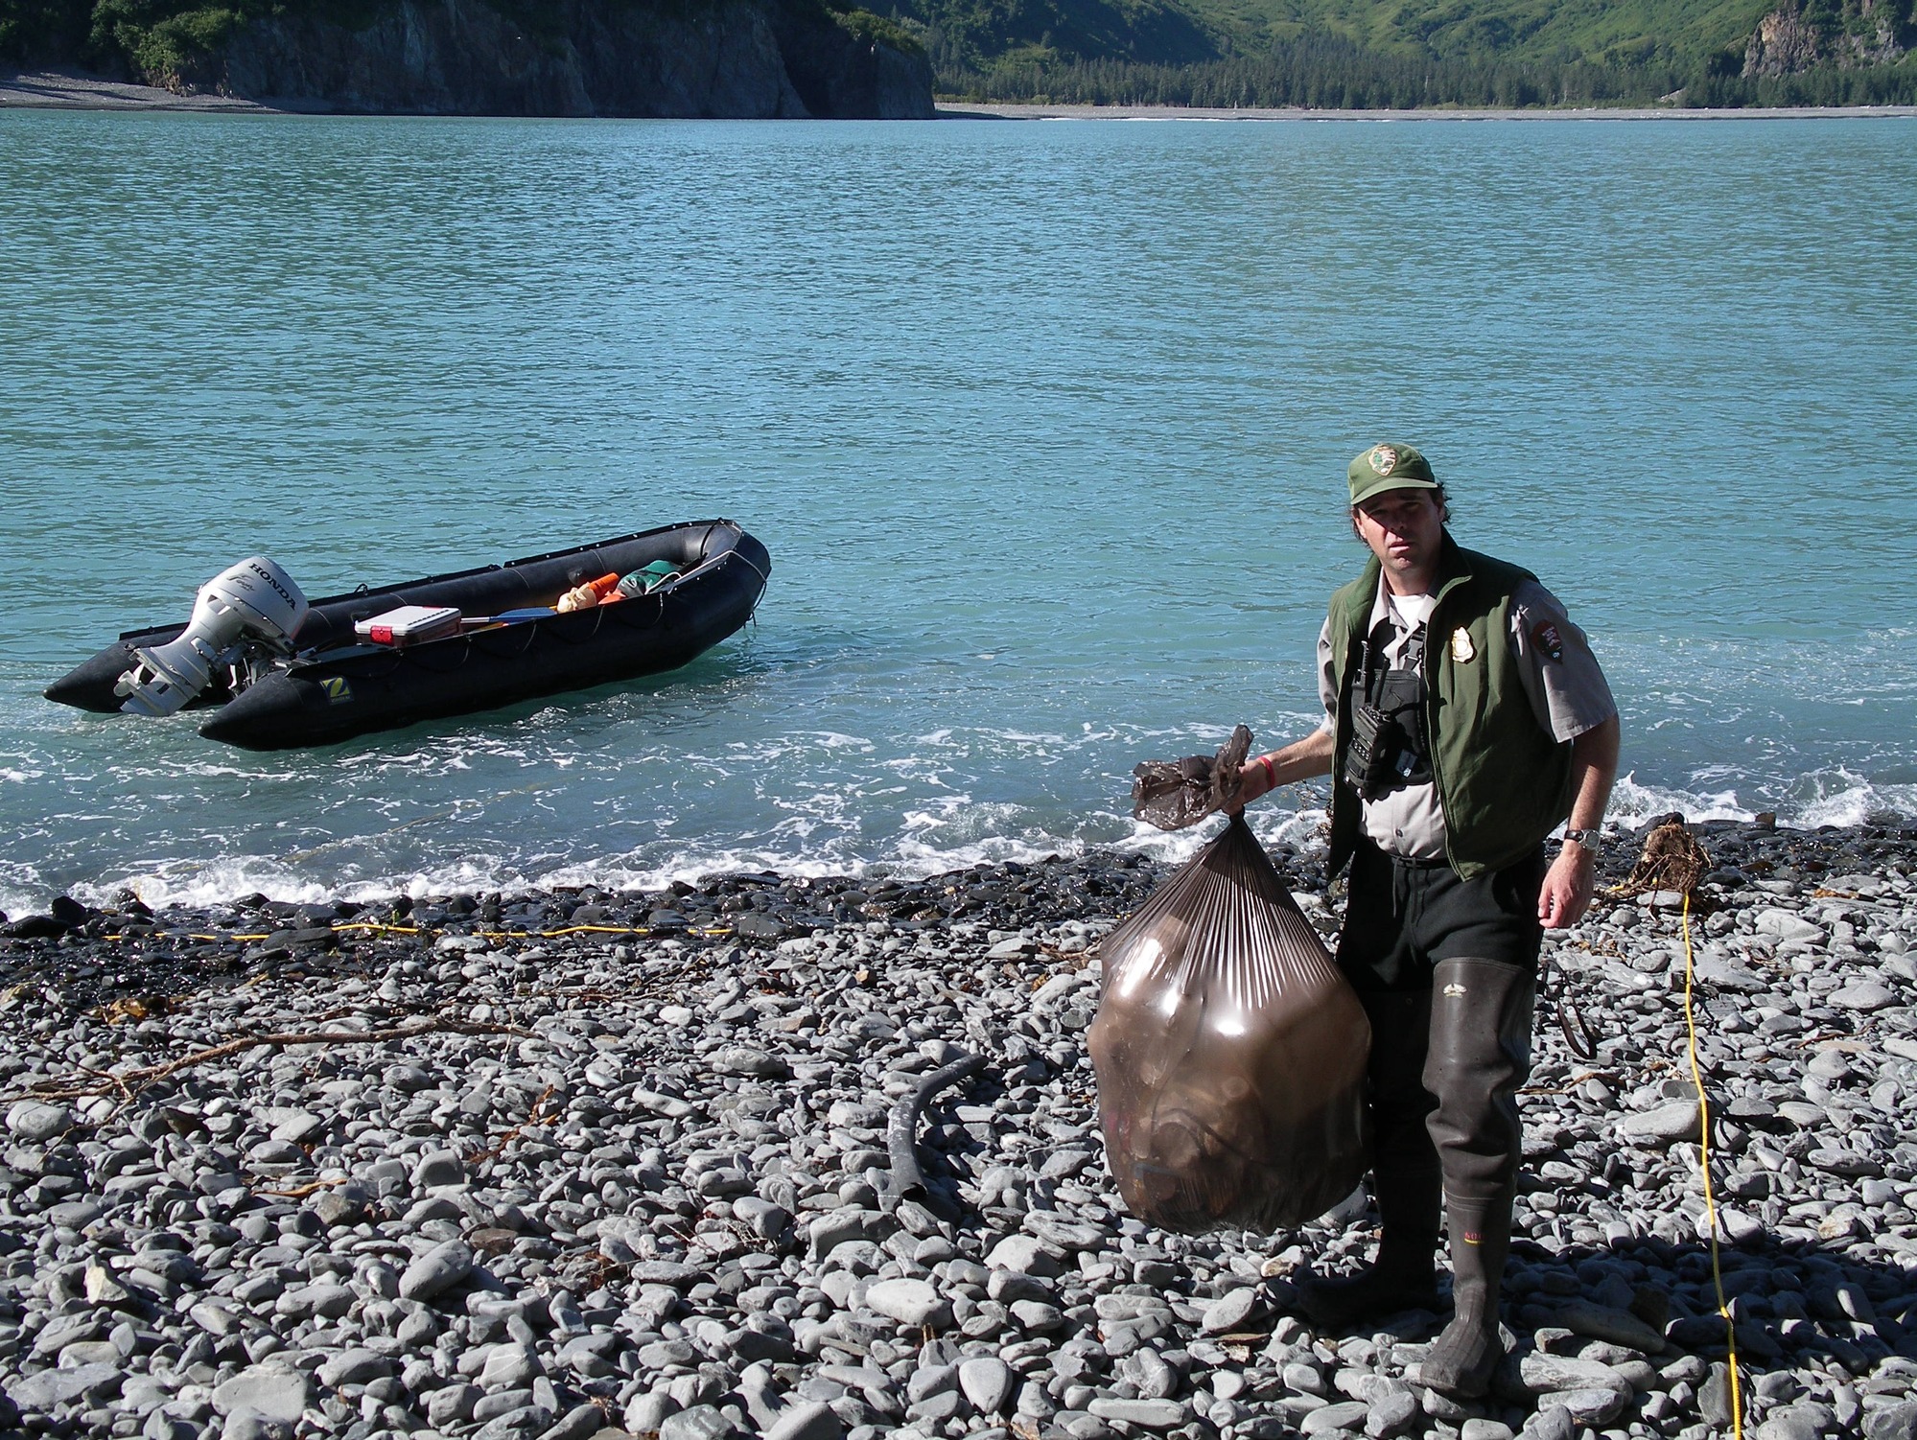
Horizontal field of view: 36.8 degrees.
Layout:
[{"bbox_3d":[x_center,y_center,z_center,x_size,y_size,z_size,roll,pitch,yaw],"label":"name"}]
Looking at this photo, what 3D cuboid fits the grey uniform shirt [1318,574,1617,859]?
[{"bbox_3d":[0.975,0.004,5.543,0.580,0.600,0.330,6,13,25],"label":"grey uniform shirt"}]

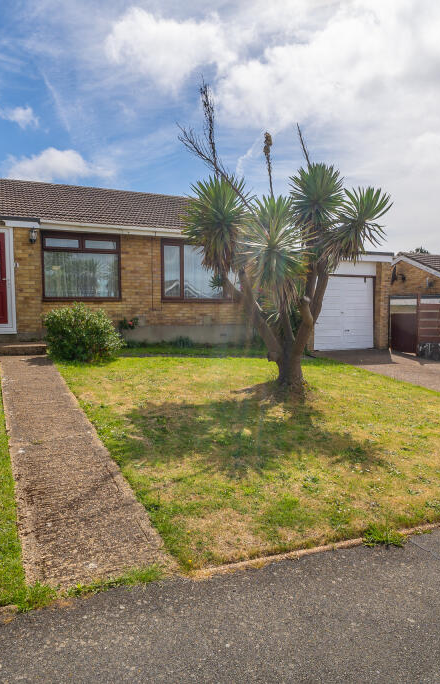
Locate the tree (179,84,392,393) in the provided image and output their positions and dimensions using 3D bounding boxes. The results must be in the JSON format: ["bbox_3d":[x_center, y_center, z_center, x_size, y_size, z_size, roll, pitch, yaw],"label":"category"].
[{"bbox_3d":[1.000,-1.530,7.000,3.200,4.650,2.600,0,4,0],"label":"tree"}]

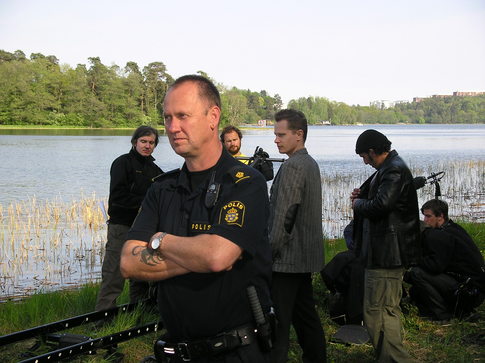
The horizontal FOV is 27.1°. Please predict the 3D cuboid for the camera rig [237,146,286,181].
[{"bbox_3d":[0.128,-0.128,7.600,0.380,0.280,0.280,1,4,17],"label":"camera rig"}]

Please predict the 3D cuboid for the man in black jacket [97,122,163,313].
[{"bbox_3d":[-0.983,0.342,8.850,0.540,1.700,0.420,-2,4,-33],"label":"man in black jacket"}]

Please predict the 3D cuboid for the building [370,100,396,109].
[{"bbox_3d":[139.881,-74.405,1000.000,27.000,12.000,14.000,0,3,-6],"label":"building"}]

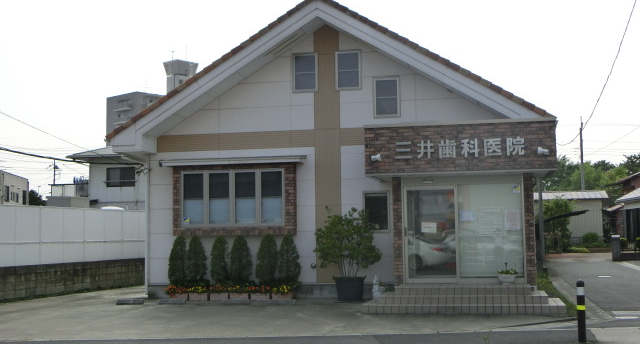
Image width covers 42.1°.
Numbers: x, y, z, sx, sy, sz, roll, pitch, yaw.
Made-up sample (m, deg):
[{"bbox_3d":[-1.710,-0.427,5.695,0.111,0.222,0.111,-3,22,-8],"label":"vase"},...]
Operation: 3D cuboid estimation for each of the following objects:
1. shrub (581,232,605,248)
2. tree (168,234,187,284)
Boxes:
[{"bbox_3d":[16.361,4.162,50.000,1.532,1.052,1.400,-2,-4,10],"label":"shrub"},{"bbox_3d":[-3.379,2.116,19.793,0.480,1.254,0.460,-2,-4,12],"label":"tree"}]

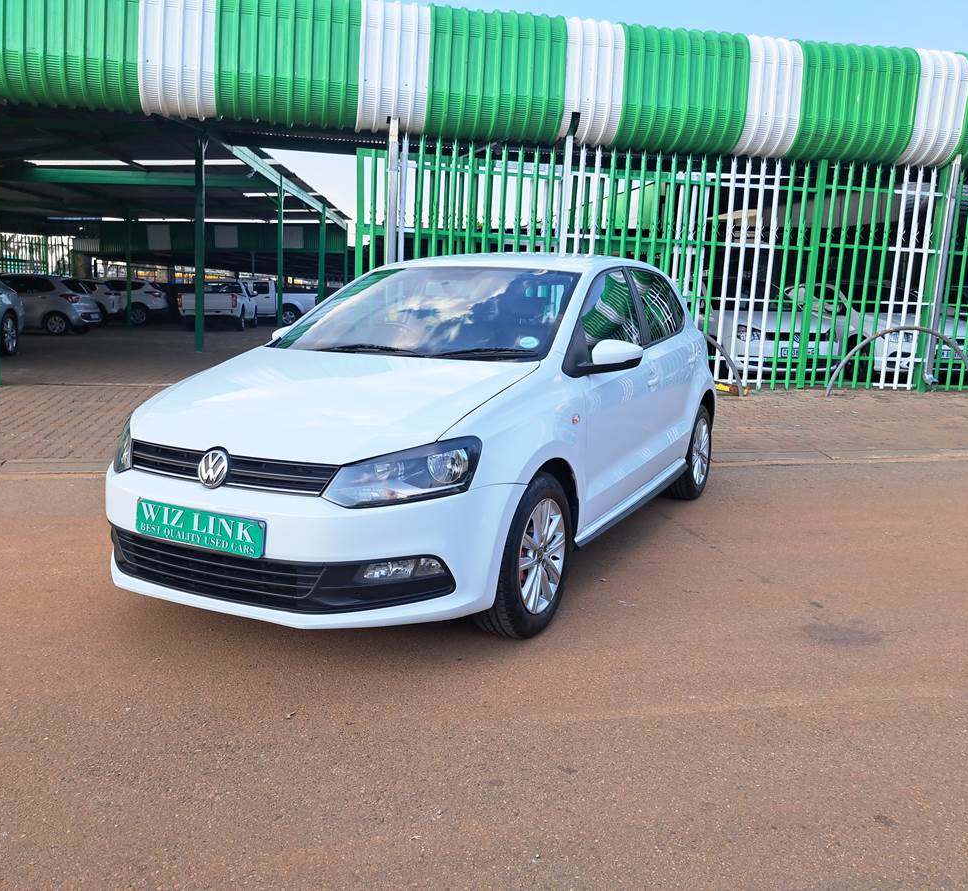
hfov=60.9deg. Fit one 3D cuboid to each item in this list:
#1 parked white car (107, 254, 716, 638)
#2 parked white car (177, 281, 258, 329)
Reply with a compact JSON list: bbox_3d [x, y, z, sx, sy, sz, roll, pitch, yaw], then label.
[{"bbox_3d":[0.026,-0.266,4.220,1.760,1.460,3.970,6,11,26],"label":"parked white car"},{"bbox_3d":[-8.537,-4.652,26.950,1.770,1.660,4.950,0,10,-7],"label":"parked white car"}]

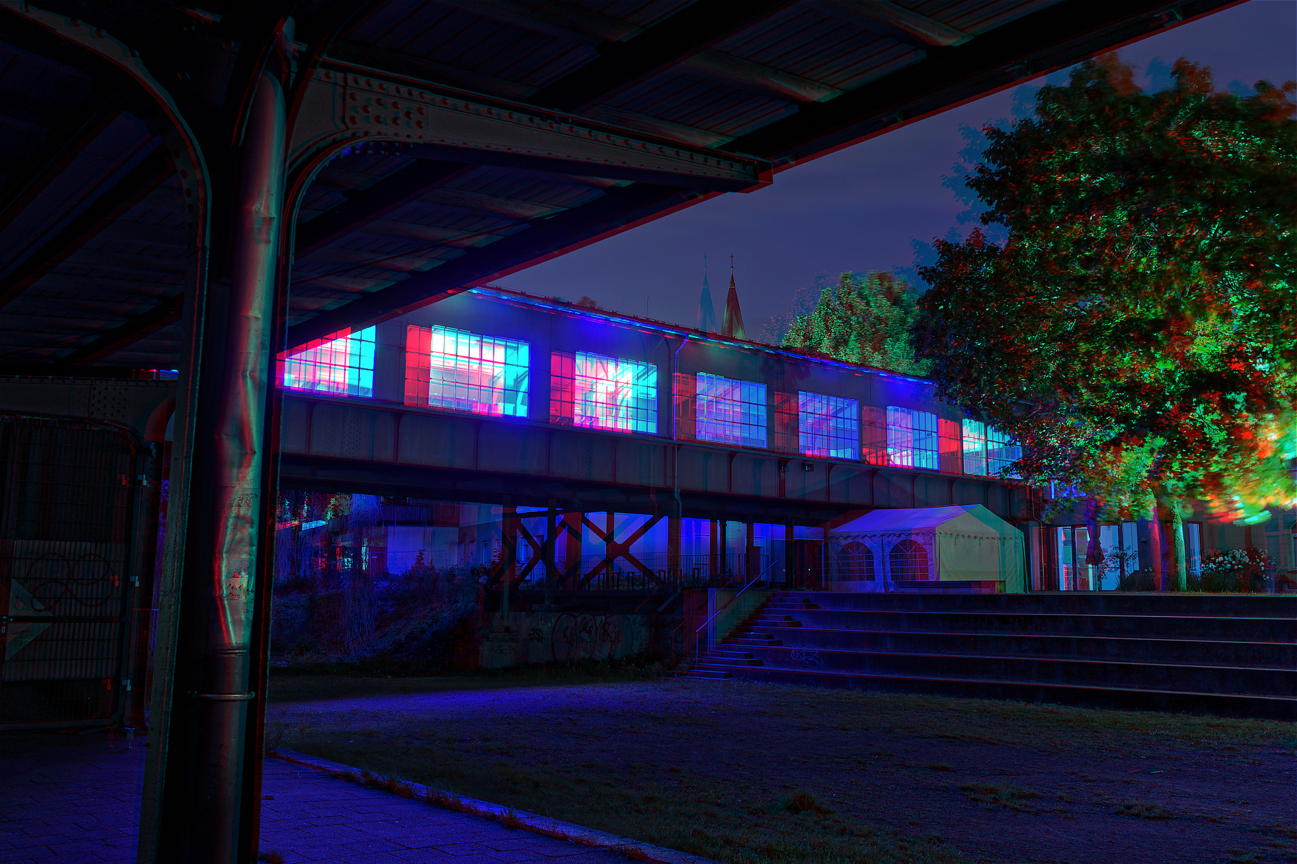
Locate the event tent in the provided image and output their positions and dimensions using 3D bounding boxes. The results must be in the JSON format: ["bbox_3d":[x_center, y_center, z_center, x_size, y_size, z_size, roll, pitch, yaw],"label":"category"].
[{"bbox_3d":[8.719,3.699,33.882,4.289,2.668,4.075,7,-10,-37],"label":"event tent"}]

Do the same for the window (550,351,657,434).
[{"bbox_3d":[-1.157,-1.163,31.393,3.665,2.103,0.200,7,-10,-39],"label":"window"}]

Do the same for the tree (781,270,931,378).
[{"bbox_3d":[13.152,-0.390,66.606,10.800,19.700,10.800,0,-8,0],"label":"tree"}]

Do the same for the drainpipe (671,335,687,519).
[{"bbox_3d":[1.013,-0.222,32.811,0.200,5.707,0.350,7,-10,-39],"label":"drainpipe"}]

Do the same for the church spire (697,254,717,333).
[{"bbox_3d":[11.321,-25.211,210.000,5.200,18.500,5.200,0,-8,0],"label":"church spire"}]

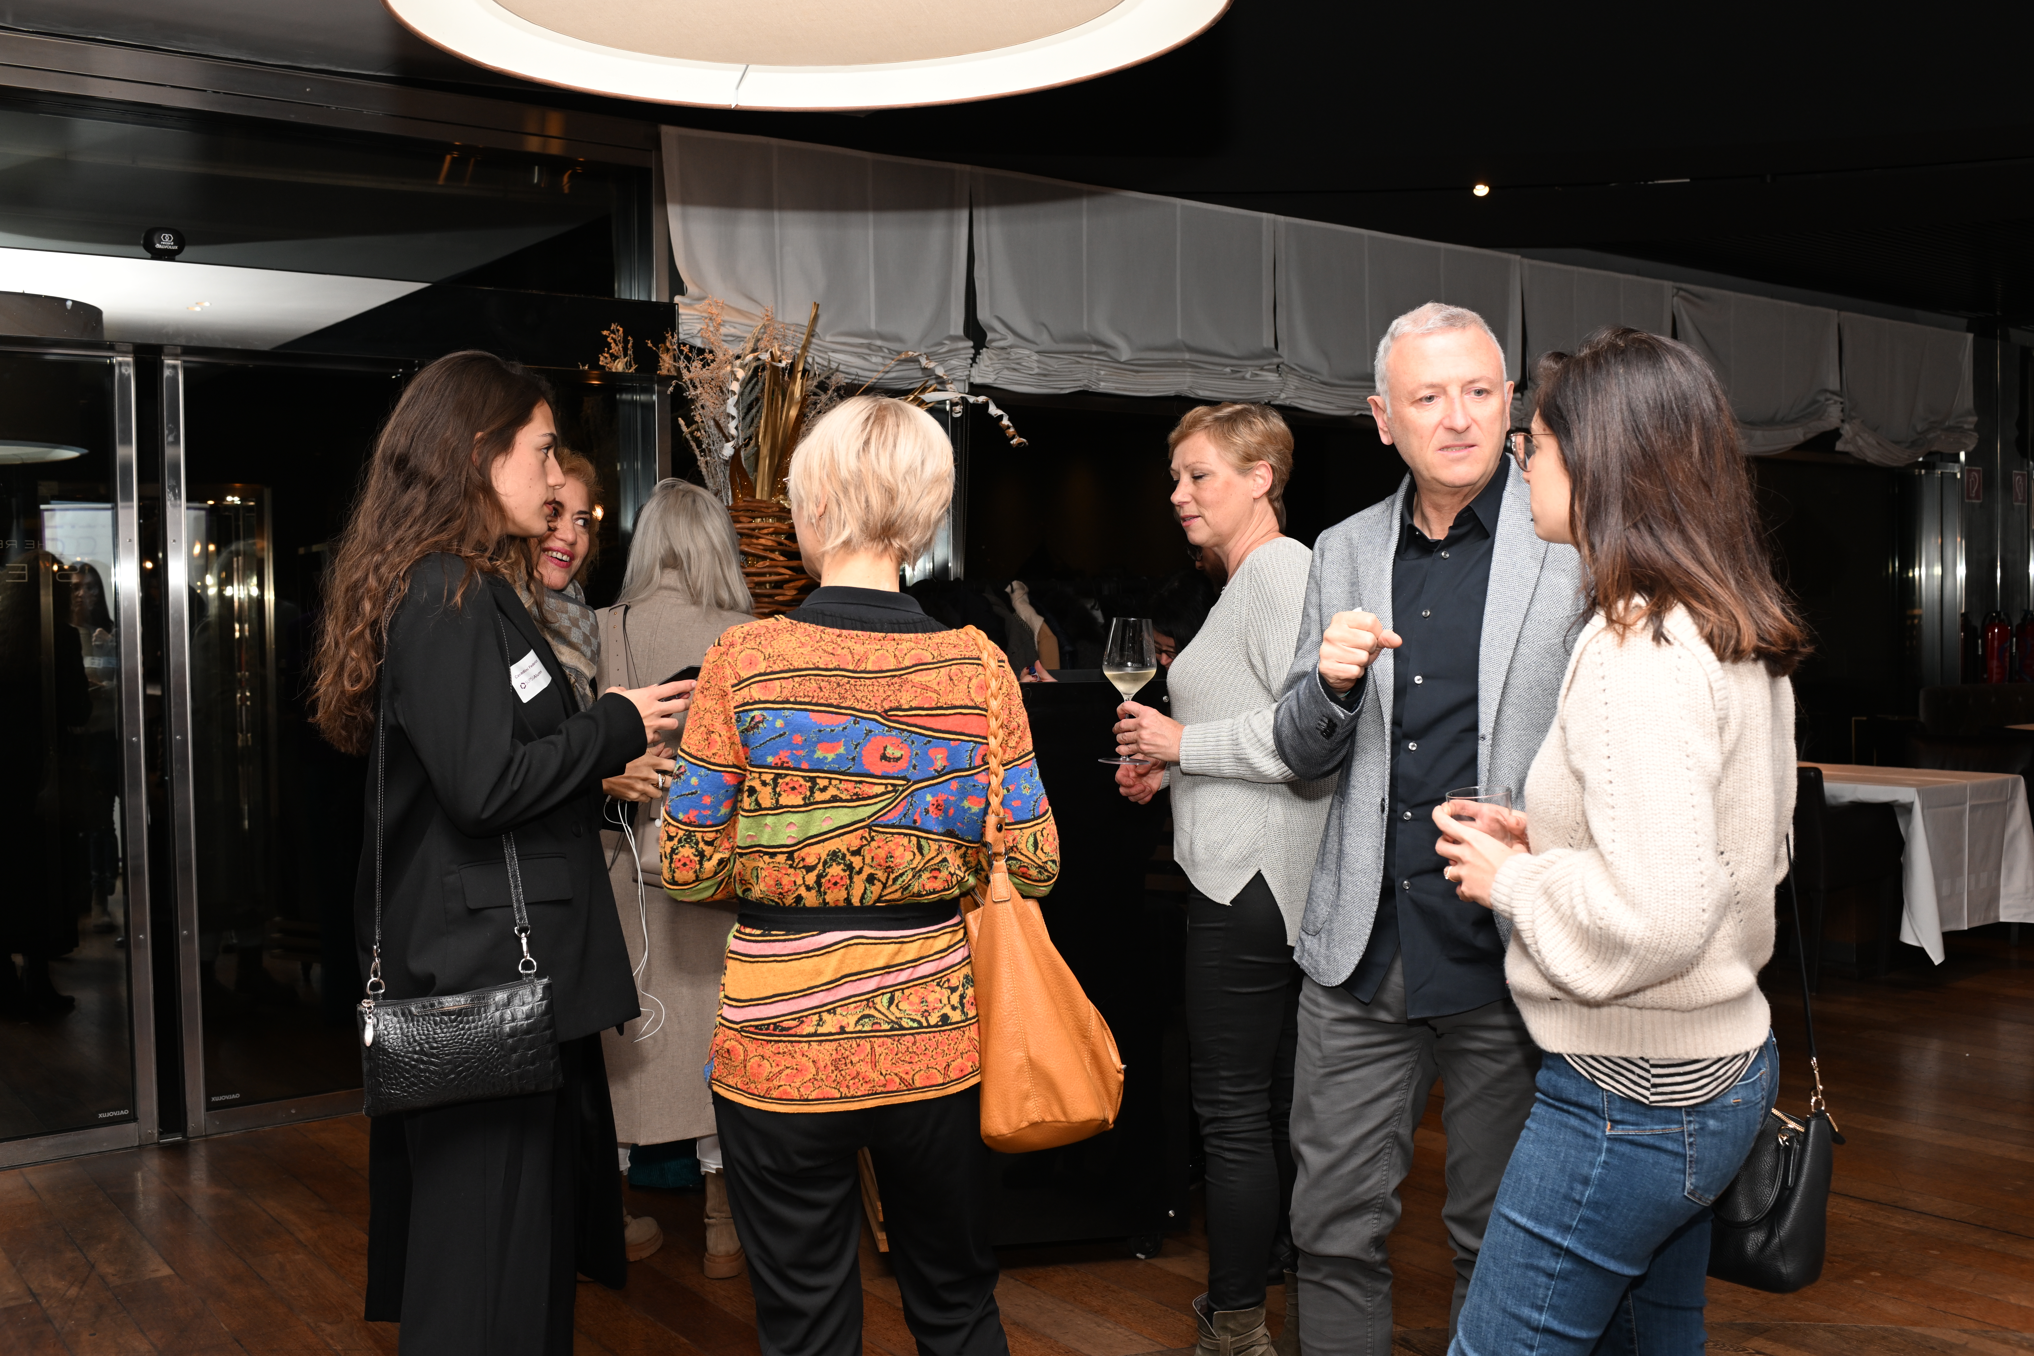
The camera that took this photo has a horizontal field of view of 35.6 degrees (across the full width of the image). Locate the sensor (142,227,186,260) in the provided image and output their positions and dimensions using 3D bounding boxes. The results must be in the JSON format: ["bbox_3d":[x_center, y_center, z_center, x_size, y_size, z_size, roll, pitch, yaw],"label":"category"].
[{"bbox_3d":[-2.215,-1.130,8.220,0.065,0.087,0.115,0,2,38],"label":"sensor"}]

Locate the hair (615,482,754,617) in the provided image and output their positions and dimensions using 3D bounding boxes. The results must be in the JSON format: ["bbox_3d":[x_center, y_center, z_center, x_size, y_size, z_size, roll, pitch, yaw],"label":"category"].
[{"bbox_3d":[-0.679,-0.269,6.450,0.255,0.285,0.220,-1,2,6],"label":"hair"}]

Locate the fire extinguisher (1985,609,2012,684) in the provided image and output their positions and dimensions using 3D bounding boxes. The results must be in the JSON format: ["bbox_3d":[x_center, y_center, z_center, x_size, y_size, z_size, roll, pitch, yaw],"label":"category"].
[{"bbox_3d":[5.552,-0.126,17.900,0.170,0.520,0.160,0,2,38],"label":"fire extinguisher"}]

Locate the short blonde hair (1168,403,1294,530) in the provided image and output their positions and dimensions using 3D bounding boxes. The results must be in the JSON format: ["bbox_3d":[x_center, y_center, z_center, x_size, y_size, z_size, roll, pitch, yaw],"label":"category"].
[{"bbox_3d":[0.354,-0.347,5.200,0.205,0.210,0.180,-2,2,-37],"label":"short blonde hair"}]

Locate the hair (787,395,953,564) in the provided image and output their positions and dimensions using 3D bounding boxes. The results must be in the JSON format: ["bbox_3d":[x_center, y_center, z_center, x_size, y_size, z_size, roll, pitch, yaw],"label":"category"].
[{"bbox_3d":[-0.174,-0.235,3.740,0.195,0.205,0.205,-2,2,-18],"label":"hair"}]

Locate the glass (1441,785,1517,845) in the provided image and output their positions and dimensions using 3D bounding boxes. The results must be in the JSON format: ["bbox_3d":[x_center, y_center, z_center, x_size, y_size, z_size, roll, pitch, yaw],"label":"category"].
[{"bbox_3d":[0.498,0.159,3.400,0.077,0.090,0.077,-1,2,0],"label":"glass"}]

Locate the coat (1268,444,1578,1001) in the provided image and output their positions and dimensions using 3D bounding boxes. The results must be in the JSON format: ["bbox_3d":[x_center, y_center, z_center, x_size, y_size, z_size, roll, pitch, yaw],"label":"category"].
[{"bbox_3d":[0.532,0.057,3.930,0.460,0.650,0.310,-1,2,-5],"label":"coat"}]

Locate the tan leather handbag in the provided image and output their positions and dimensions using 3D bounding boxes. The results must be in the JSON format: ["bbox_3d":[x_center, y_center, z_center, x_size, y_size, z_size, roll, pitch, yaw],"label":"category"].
[{"bbox_3d":[0.029,0.240,3.680,0.170,0.585,0.310,-1,2,18],"label":"tan leather handbag"}]

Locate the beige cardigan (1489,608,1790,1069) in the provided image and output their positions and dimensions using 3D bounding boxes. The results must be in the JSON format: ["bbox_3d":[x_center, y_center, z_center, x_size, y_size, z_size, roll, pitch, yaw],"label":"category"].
[{"bbox_3d":[0.667,0.146,3.350,0.290,0.500,0.430,0,2,29],"label":"beige cardigan"}]

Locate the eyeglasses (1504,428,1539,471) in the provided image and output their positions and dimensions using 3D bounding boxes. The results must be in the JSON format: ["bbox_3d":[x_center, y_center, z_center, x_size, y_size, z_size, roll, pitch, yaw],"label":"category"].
[{"bbox_3d":[0.591,-0.239,3.330,0.140,0.047,0.140,0,2,24],"label":"eyeglasses"}]

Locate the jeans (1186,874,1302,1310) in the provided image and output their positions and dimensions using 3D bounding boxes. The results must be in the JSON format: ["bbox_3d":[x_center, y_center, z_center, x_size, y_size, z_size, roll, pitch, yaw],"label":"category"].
[{"bbox_3d":[0.389,0.629,5.220,0.270,0.810,0.340,-1,2,5],"label":"jeans"}]

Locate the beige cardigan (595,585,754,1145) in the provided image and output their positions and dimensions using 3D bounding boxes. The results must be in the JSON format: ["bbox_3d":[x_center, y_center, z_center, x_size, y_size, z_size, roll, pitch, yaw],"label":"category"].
[{"bbox_3d":[-0.688,0.376,6.450,0.470,1.130,0.300,-1,2,7],"label":"beige cardigan"}]

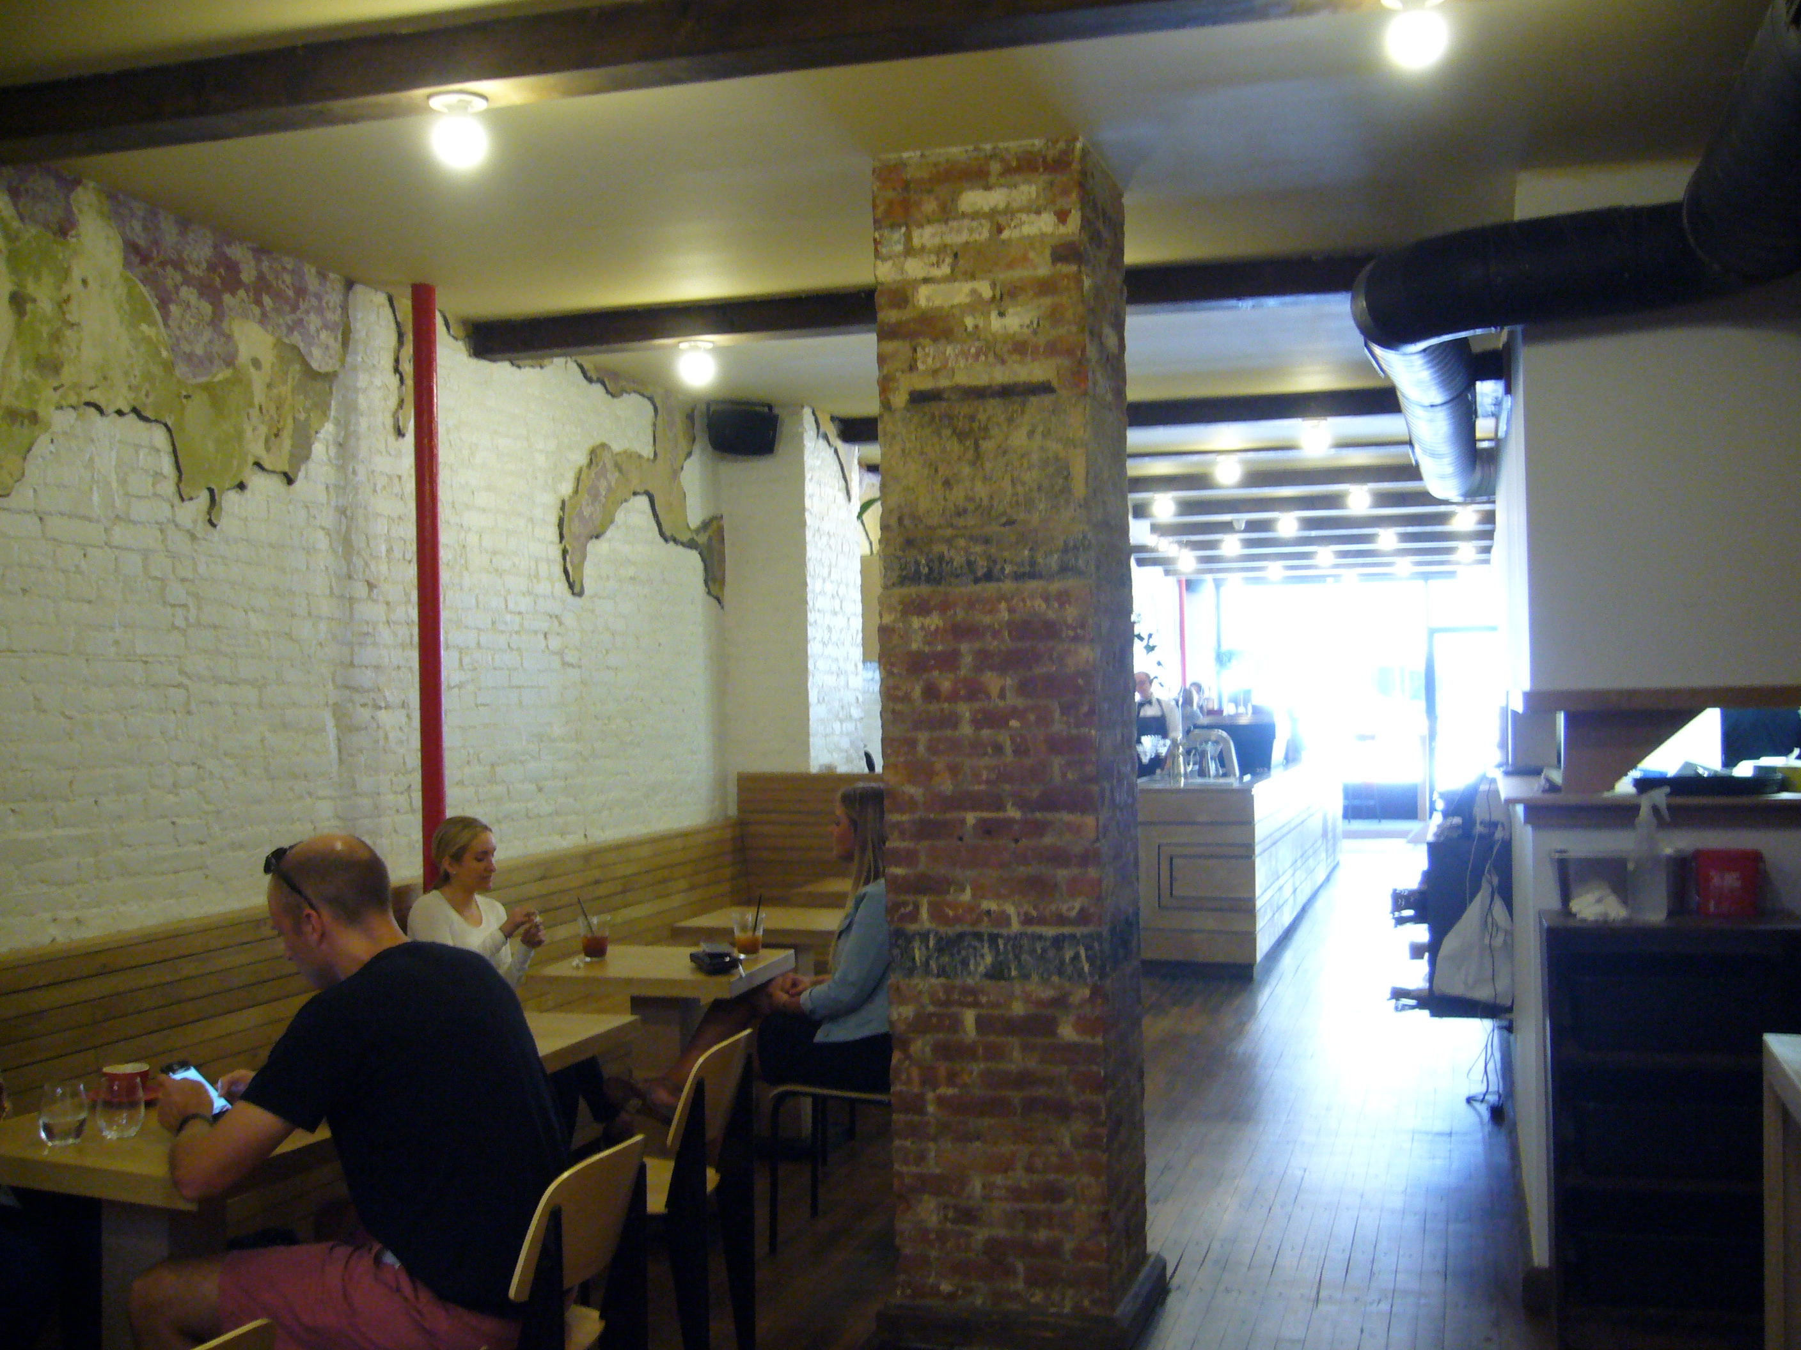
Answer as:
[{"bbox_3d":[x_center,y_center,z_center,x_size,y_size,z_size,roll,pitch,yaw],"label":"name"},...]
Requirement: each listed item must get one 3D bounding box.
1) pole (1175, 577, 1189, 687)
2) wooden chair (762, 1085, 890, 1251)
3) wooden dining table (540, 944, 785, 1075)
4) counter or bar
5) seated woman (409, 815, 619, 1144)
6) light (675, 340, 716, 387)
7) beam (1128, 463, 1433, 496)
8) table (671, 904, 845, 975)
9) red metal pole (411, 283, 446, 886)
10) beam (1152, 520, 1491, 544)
[{"bbox_3d":[3.167,0.309,20.291,0.075,2.800,0.075,-1,-1,18],"label":"pole"},{"bbox_3d":[-0.102,1.220,5.237,0.490,0.820,0.420,-1,-1,18],"label":"wooden chair"},{"bbox_3d":[-0.745,1.271,5.687,0.670,0.750,0.640,-1,-1,18],"label":"wooden dining table"},{"bbox_3d":[2.505,1.155,13.050,0.760,1.000,6.000,-1,-1,18],"label":"counter or bar"},{"bbox_3d":[-1.099,1.036,5.433,0.750,1.230,0.480,-1,-1,18],"label":"seated woman"},{"bbox_3d":[-0.699,-1.077,6.258,0.120,0.145,0.120,-1,-1,18],"label":"light"},{"bbox_3d":[2.104,-1.200,11.349,3.000,0.110,0.160,-1,-1,18],"label":"beam"},{"bbox_3d":[-0.408,1.275,6.734,0.670,0.750,0.640,-1,-1,18],"label":"table"},{"bbox_3d":[-1.489,0.211,5.780,0.072,2.900,0.072,-1,-1,18],"label":"red metal pole"},{"bbox_3d":[3.309,-1.189,14.586,2.750,0.110,0.170,-1,-1,18],"label":"beam"}]

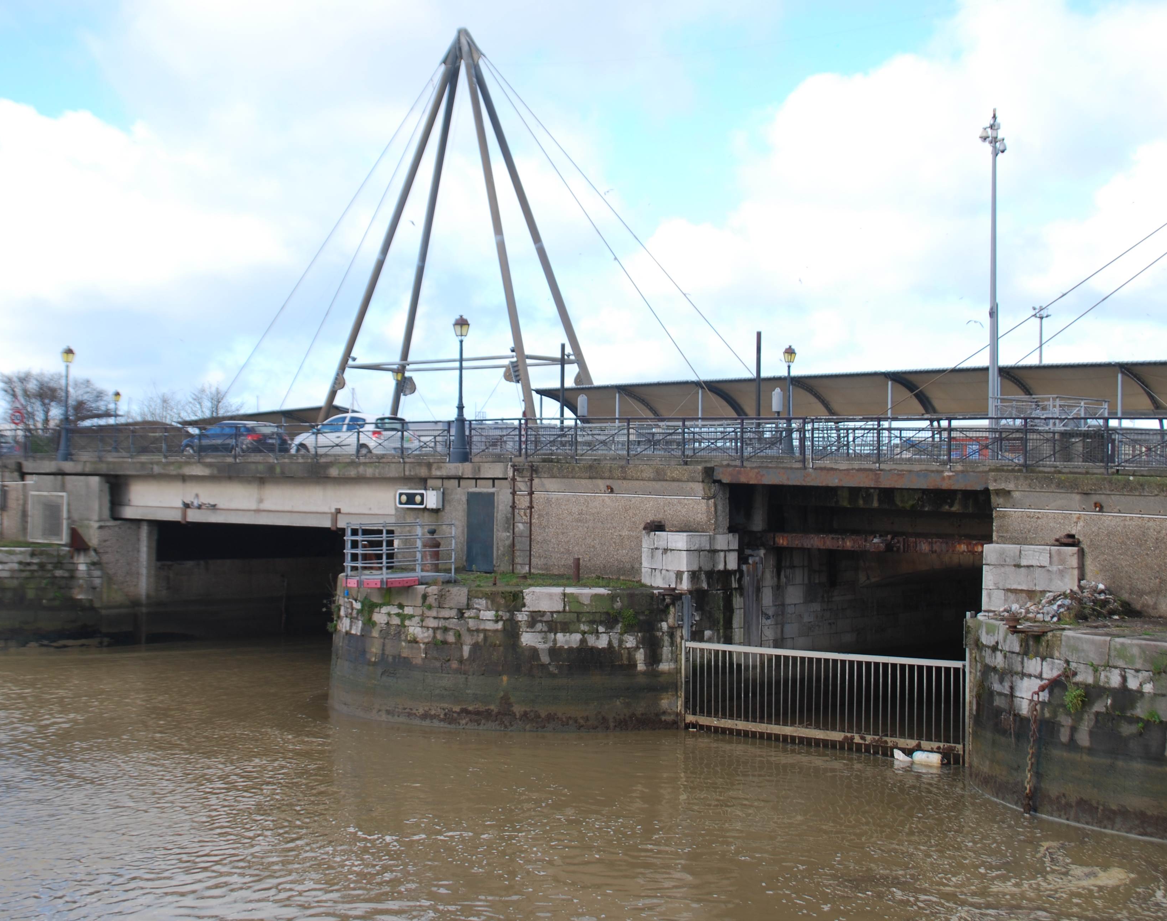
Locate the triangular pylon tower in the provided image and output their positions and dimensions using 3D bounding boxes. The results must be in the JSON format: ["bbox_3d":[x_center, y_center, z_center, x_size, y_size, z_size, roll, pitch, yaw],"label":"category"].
[{"bbox_3d":[-6.701,-11.467,100.000,19.500,23.900,6.300,0,0,45],"label":"triangular pylon tower"}]

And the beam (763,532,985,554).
[{"bbox_3d":[6.350,1.735,38.270,5.950,0.280,0.280,0,0,34],"label":"beam"}]

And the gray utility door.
[{"bbox_3d":[-2.478,1.711,44.100,0.080,1.970,1.000,1,0,-45],"label":"gray utility door"}]

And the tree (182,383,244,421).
[{"bbox_3d":[-26.212,-2.396,130.000,4.400,6.100,4.300,1,0,0],"label":"tree"}]

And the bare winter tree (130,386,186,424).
[{"bbox_3d":[-30.092,-2.282,130.000,4.000,5.900,4.000,1,0,0],"label":"bare winter tree"}]

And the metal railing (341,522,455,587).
[{"bbox_3d":[-4.007,1.991,38.900,1.250,1.300,2.600,0,0,38],"label":"metal railing"}]

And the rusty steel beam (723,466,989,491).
[{"bbox_3d":[5.140,0.357,36.290,0.300,0.340,6.750,1,0,-45],"label":"rusty steel beam"}]

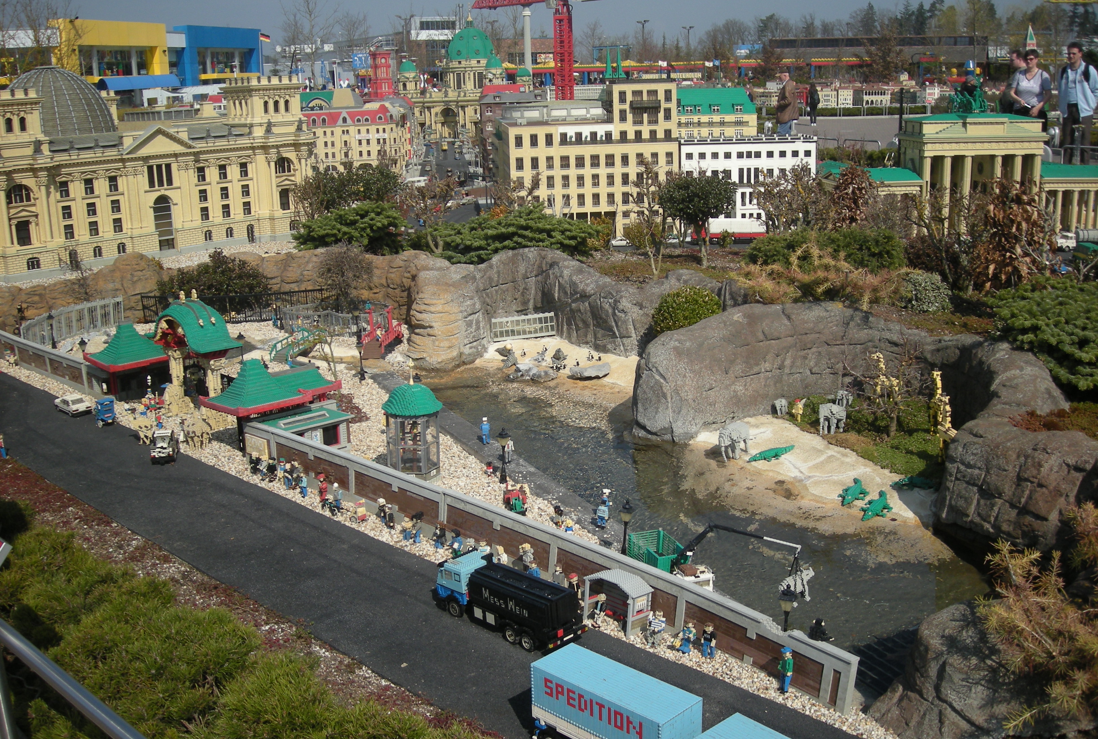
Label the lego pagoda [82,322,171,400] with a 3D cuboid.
[{"bbox_3d":[-2.056,-0.066,5.457,0.330,0.319,0.370,-13,18,-39],"label":"lego pagoda"}]

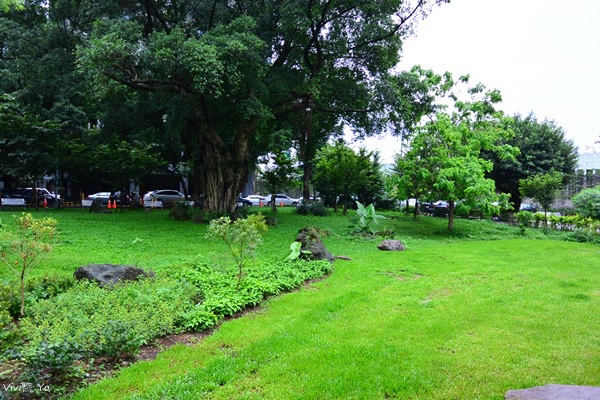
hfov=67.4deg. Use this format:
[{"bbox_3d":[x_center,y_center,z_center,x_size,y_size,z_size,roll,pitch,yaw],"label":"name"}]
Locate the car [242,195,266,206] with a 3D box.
[{"bbox_3d":[-5.359,0.118,53.000,4.500,1.460,1.780,2,1,-17],"label":"car"}]

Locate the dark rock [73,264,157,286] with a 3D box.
[{"bbox_3d":[-3.009,1.249,7.300,1.298,0.406,0.800,0,1,0],"label":"dark rock"}]

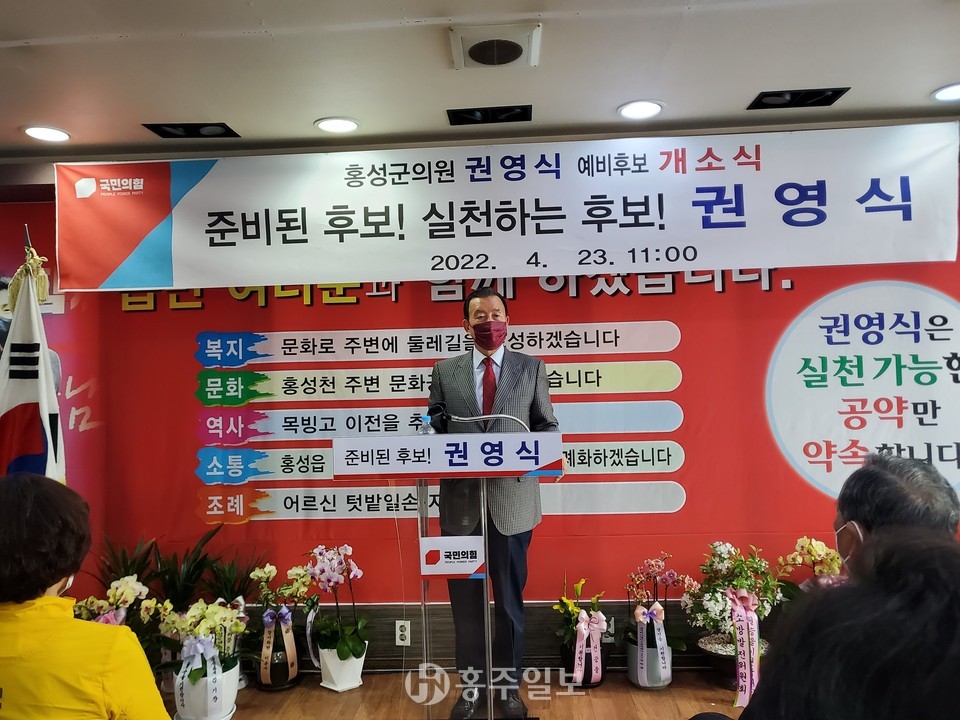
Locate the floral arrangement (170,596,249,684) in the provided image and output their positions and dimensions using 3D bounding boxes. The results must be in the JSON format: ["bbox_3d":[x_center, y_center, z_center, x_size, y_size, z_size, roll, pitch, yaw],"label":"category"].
[{"bbox_3d":[-1.115,1.147,2.950,0.333,0.312,0.270,-1,1,3],"label":"floral arrangement"}]

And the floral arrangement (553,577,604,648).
[{"bbox_3d":[0.436,1.117,3.190,0.223,0.300,0.180,-1,1,3],"label":"floral arrangement"}]

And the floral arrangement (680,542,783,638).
[{"bbox_3d":[1.083,0.991,3.100,0.430,0.378,0.360,-1,1,3],"label":"floral arrangement"}]

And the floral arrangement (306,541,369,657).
[{"bbox_3d":[-0.640,1.082,3.230,0.282,0.505,0.230,-1,1,3],"label":"floral arrangement"}]

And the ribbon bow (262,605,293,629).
[{"bbox_3d":[-0.885,1.121,3.150,0.127,0.098,0.060,-1,1,3],"label":"ribbon bow"}]

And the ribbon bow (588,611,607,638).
[{"bbox_3d":[0.511,1.144,3.120,0.080,0.116,0.050,-1,1,3],"label":"ribbon bow"}]

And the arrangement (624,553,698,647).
[{"bbox_3d":[0.800,1.055,3.170,0.320,0.394,0.240,-1,1,3],"label":"arrangement"}]

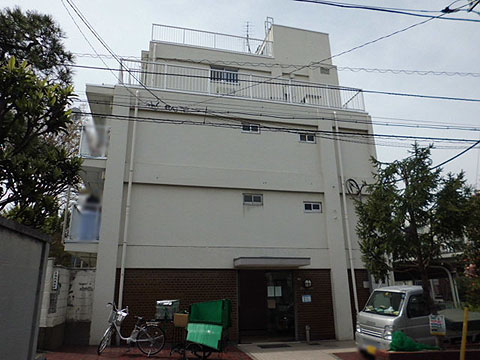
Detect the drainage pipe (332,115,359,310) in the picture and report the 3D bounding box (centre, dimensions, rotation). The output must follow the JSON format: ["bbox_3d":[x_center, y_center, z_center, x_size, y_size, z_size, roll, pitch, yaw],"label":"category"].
[{"bbox_3d":[3.957,1.210,13.260,0.110,8.449,0.110,3,-19,-12],"label":"drainage pipe"}]

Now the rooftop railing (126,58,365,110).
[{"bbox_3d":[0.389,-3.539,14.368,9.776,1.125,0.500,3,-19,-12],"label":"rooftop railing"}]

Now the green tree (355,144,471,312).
[{"bbox_3d":[4.510,1.367,9.392,2.800,5.000,2.700,-9,-20,24],"label":"green tree"}]

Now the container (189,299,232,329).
[{"bbox_3d":[-0.715,3.347,9.038,0.900,0.660,0.600,-5,-19,12],"label":"container"}]

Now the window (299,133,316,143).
[{"bbox_3d":[2.644,-1.608,13.962,0.684,0.360,0.100,3,-19,-12],"label":"window"}]

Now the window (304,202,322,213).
[{"bbox_3d":[2.662,1.006,13.091,0.673,0.372,0.100,3,-19,-12],"label":"window"}]

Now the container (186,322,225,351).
[{"bbox_3d":[-0.821,3.779,8.705,0.850,0.570,0.520,-5,-19,12],"label":"container"}]

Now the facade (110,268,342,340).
[{"bbox_3d":[-0.288,3.963,11.455,7.056,2.171,0.250,3,-19,-12],"label":"facade"}]

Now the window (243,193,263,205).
[{"bbox_3d":[0.473,0.703,12.665,0.723,0.393,0.100,3,-19,-12],"label":"window"}]

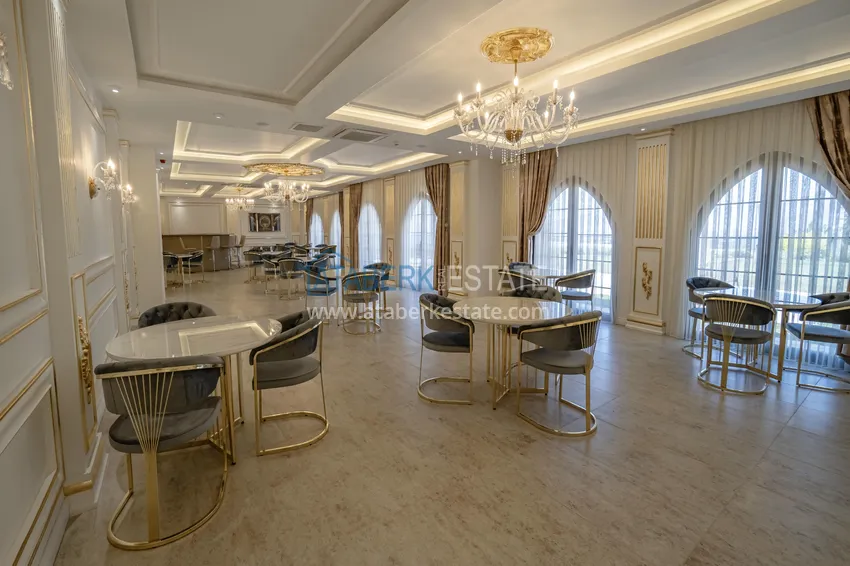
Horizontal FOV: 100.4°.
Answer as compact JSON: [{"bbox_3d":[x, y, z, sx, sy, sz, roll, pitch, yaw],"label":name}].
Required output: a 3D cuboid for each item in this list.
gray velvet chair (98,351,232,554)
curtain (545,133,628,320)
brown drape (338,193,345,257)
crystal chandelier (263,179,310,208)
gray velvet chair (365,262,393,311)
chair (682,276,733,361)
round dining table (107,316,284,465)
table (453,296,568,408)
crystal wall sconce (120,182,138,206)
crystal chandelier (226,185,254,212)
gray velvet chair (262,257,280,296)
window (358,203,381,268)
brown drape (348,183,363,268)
[{"bbox_3d":[-1.290,0.740,1.779,0.520,0.810,0.510,-3,9,-21],"label":"gray velvet chair"},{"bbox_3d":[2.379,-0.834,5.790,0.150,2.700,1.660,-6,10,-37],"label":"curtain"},{"bbox_3d":[-2.751,-1.677,11.706,0.200,2.720,0.420,-6,10,-37],"label":"brown drape"},{"bbox_3d":[-3.149,-2.079,8.119,1.000,0.660,1.000,-6,10,-37],"label":"crystal chandelier"},{"bbox_3d":[-0.765,0.043,6.050,0.520,0.800,0.520,3,9,18],"label":"gray velvet chair"},{"bbox_3d":[3.240,0.382,4.046,0.510,0.830,0.510,-1,8,-6],"label":"chair"},{"bbox_3d":[-1.400,0.685,2.317,0.960,0.760,0.960,0,8,0],"label":"round dining table"},{"bbox_3d":[0.810,0.613,3.238,1.130,0.740,1.130,0,9,0],"label":"table"},{"bbox_3d":[-3.978,-1.173,4.717,0.240,0.340,0.270,-6,10,-36],"label":"crystal wall sconce"},{"bbox_3d":[-6.264,-2.808,12.158,0.930,0.890,0.930,-6,10,-37],"label":"crystal chandelier"},{"bbox_3d":[-3.290,-0.142,7.683,0.510,0.810,0.520,-1,9,-5],"label":"gray velvet chair"},{"bbox_3d":[-1.710,-1.327,10.854,0.120,2.300,1.350,-8,11,-41],"label":"window"},{"bbox_3d":[-2.140,-1.614,11.083,0.200,2.800,0.720,-8,11,-41],"label":"brown drape"}]

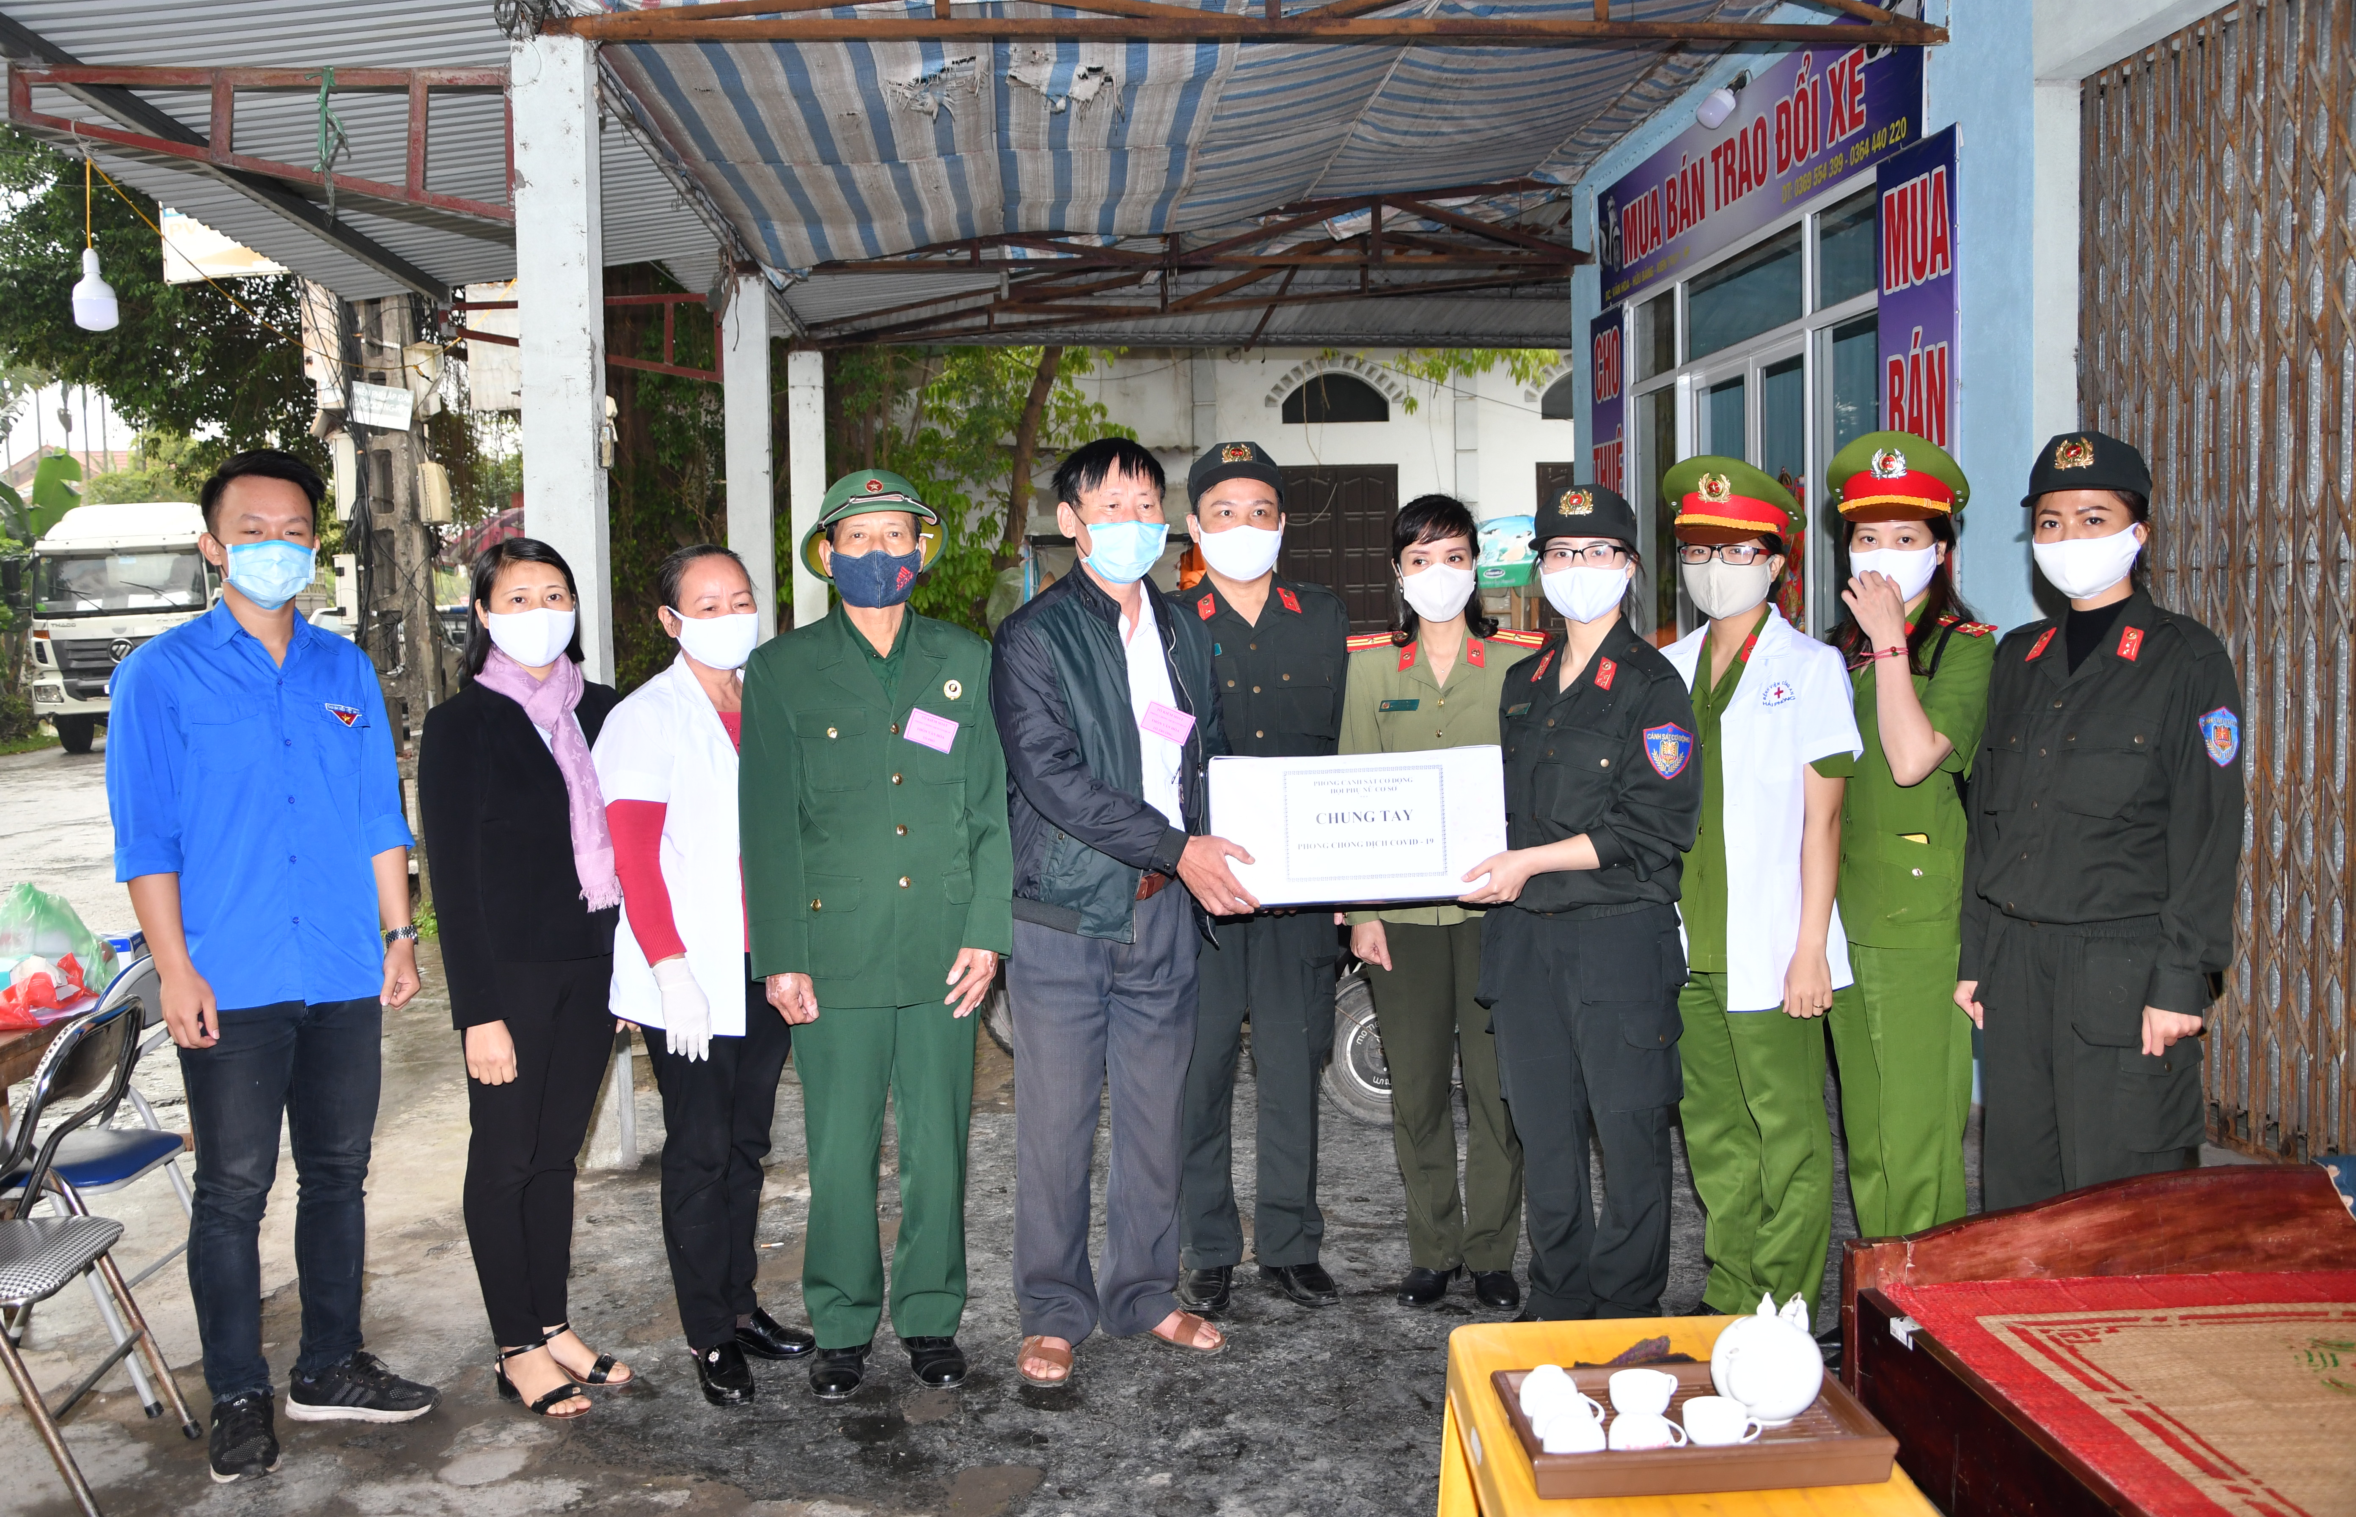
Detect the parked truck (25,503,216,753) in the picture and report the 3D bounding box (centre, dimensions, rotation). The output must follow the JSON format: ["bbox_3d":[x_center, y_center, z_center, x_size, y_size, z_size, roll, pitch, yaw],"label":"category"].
[{"bbox_3d":[-15.762,-2.053,32.201,2.500,3.450,7.200,-2,4,-13],"label":"parked truck"}]

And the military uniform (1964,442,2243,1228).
[{"bbox_3d":[1.559,0.275,3.420,0.290,1.650,0.430,-4,4,-40],"label":"military uniform"}]

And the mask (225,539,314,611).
[{"bbox_3d":[-1.563,-0.315,3.490,0.150,0.120,0.090,-3,4,-32],"label":"mask"}]

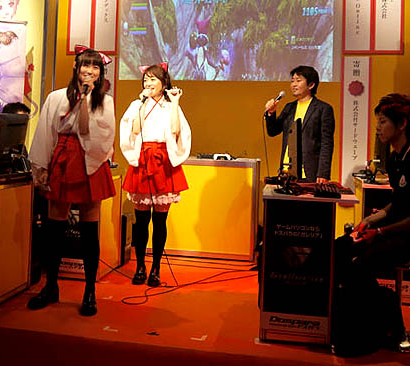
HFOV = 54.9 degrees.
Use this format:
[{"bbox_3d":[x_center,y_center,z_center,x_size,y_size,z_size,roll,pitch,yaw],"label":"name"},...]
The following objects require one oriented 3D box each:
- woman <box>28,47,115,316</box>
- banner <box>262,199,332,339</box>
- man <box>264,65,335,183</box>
[{"bbox_3d":[-0.798,-0.025,2.403,0.500,1.582,0.420,1,3,-6],"label":"woman"},{"bbox_3d":[0.479,0.457,2.048,0.365,0.745,0.050,2,3,6],"label":"banner"},{"bbox_3d":[0.739,-0.091,3.251,0.500,1.710,0.430,4,4,37],"label":"man"}]

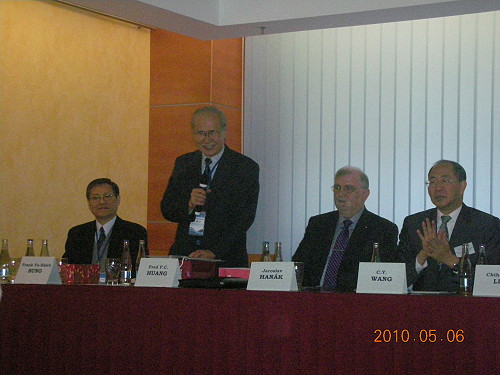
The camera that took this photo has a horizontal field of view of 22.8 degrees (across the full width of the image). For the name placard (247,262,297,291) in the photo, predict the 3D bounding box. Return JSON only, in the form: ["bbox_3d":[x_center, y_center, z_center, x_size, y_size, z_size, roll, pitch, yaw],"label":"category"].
[{"bbox_3d":[0.105,0.410,5.764,0.210,0.132,0.135,0,-4,20],"label":"name placard"}]

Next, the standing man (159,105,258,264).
[{"bbox_3d":[-0.207,0.423,6.398,0.540,1.690,0.420,-1,-4,24],"label":"standing man"}]

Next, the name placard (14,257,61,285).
[{"bbox_3d":[-1.088,0.424,6.383,0.210,0.136,0.120,-1,-4,29],"label":"name placard"}]

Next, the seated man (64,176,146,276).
[{"bbox_3d":[-0.892,0.596,6.722,0.560,1.320,0.750,0,-4,20],"label":"seated man"}]

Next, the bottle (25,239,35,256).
[{"bbox_3d":[-1.139,0.377,6.413,0.056,0.220,0.056,-1,-4,32],"label":"bottle"}]

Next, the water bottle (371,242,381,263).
[{"bbox_3d":[0.576,0.368,5.690,0.058,0.226,0.058,1,-3,0],"label":"water bottle"}]

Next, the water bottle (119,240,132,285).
[{"bbox_3d":[-0.621,0.378,6.229,0.058,0.226,0.058,1,-3,0],"label":"water bottle"}]

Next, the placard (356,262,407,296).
[{"bbox_3d":[0.593,0.405,5.572,0.210,0.136,0.120,0,-4,18],"label":"placard"}]

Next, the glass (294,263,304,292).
[{"bbox_3d":[0.217,0.411,5.726,0.073,0.128,0.073,1,-4,0],"label":"glass"}]

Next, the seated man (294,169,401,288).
[{"bbox_3d":[0.375,0.551,6.039,0.600,1.340,0.780,-1,-4,32],"label":"seated man"}]

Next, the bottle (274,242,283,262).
[{"bbox_3d":[0.132,0.373,5.910,0.058,0.226,0.058,1,-3,0],"label":"bottle"}]

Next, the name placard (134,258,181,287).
[{"bbox_3d":[-0.437,0.414,6.030,0.210,0.137,0.110,-1,-4,30],"label":"name placard"}]

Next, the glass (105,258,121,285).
[{"bbox_3d":[-0.686,0.419,6.196,0.073,0.128,0.073,1,-4,0],"label":"glass"}]

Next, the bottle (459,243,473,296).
[{"bbox_3d":[0.923,0.352,5.327,0.058,0.226,0.058,1,-3,0],"label":"bottle"}]

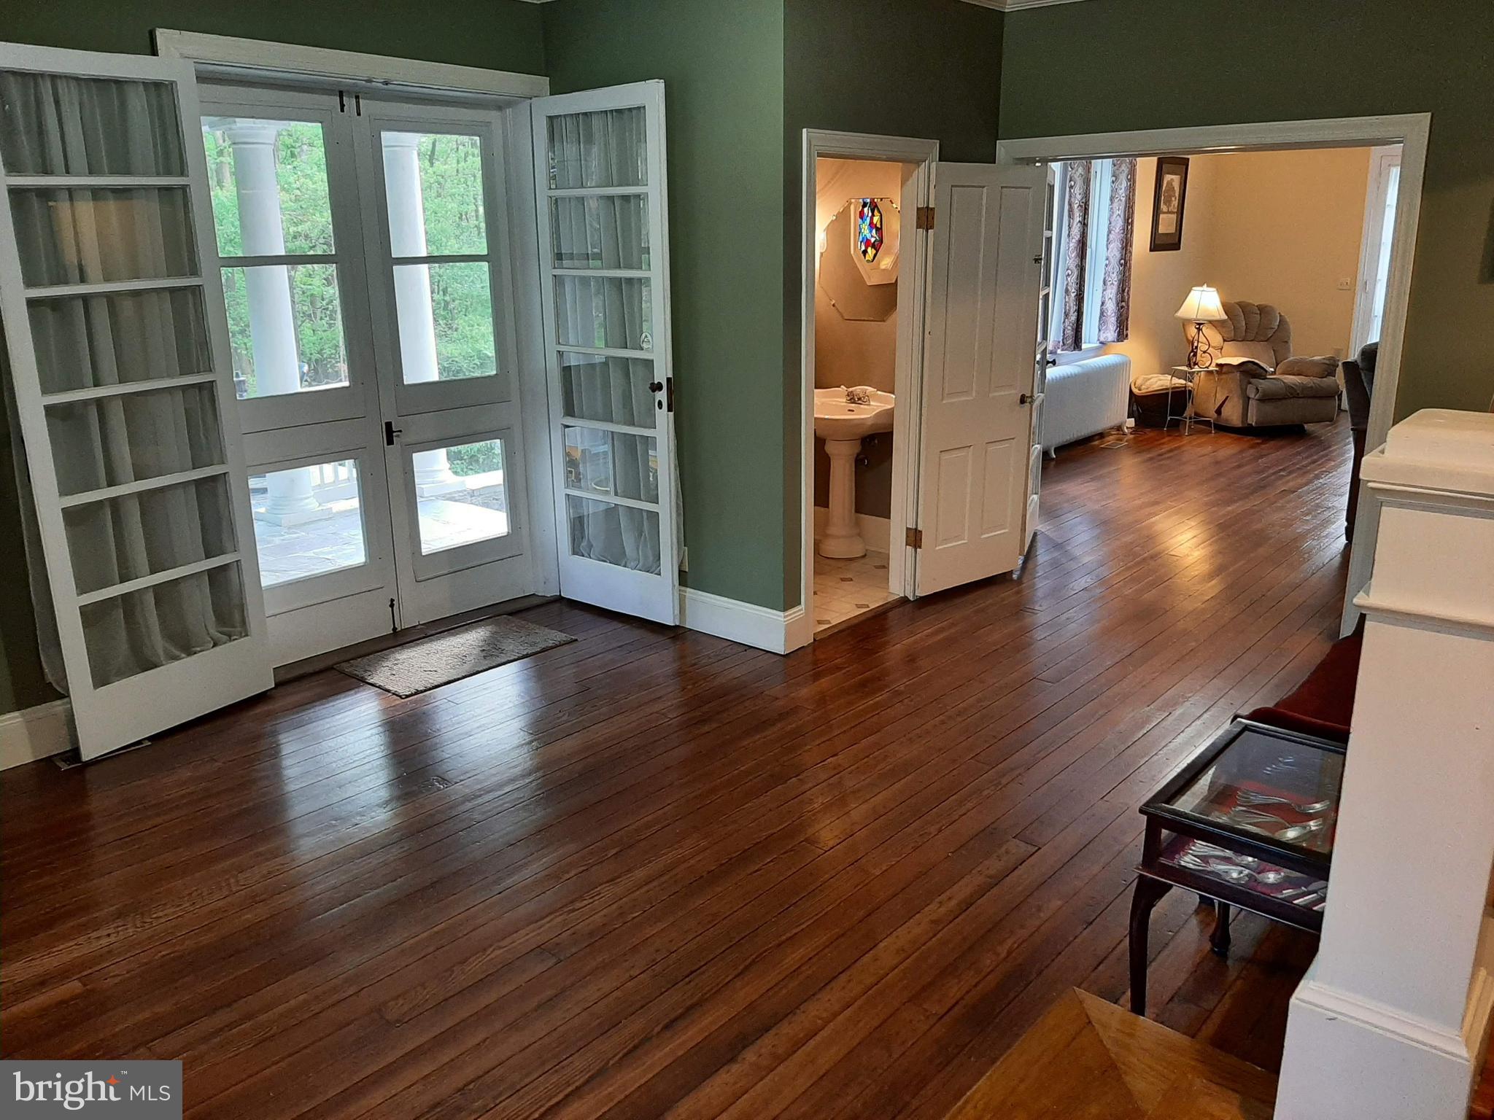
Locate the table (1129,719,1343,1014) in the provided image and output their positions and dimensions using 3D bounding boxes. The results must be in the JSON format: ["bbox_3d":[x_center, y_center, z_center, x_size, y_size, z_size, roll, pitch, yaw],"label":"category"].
[{"bbox_3d":[1.157,0.772,2.394,0.480,0.605,0.565,13,21,40],"label":"table"}]

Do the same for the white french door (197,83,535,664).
[{"bbox_3d":[-1.604,-0.790,4.882,0.060,2.289,1.492,13,21,40],"label":"white french door"}]

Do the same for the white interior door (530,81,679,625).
[{"bbox_3d":[-0.618,-0.875,5.074,0.739,2.301,0.055,10,19,33],"label":"white interior door"}]

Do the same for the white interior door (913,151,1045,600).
[{"bbox_3d":[1.111,-0.856,5.465,0.725,2.015,0.050,-12,20,-35],"label":"white interior door"}]

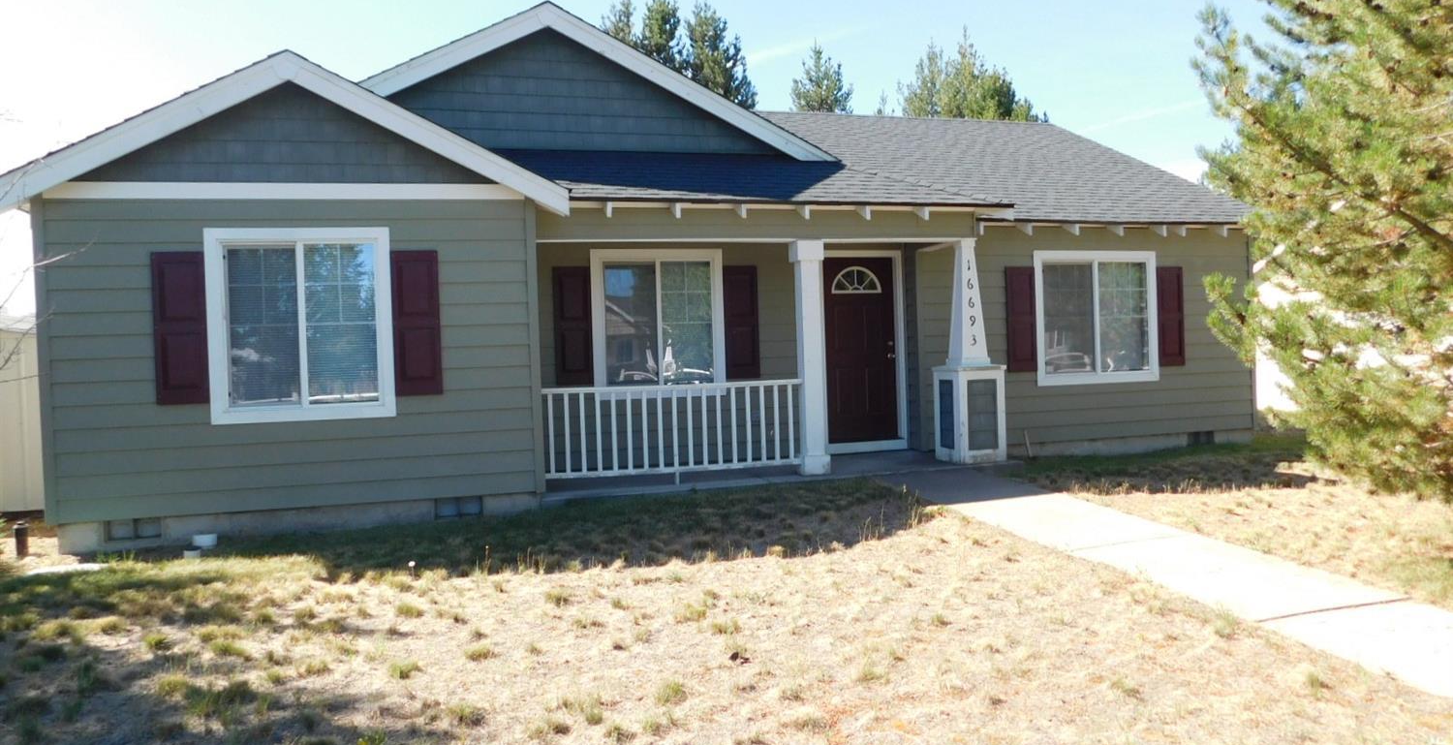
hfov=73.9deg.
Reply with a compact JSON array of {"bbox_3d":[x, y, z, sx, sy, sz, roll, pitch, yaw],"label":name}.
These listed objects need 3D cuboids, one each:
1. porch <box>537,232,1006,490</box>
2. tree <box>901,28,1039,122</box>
[{"bbox_3d":[0.383,-0.130,9.474,4.440,2.240,1.600,-2,1,-15],"label":"porch"},{"bbox_3d":[7.848,-5.188,30.599,4.800,11.257,4.800,-2,1,-15],"label":"tree"}]

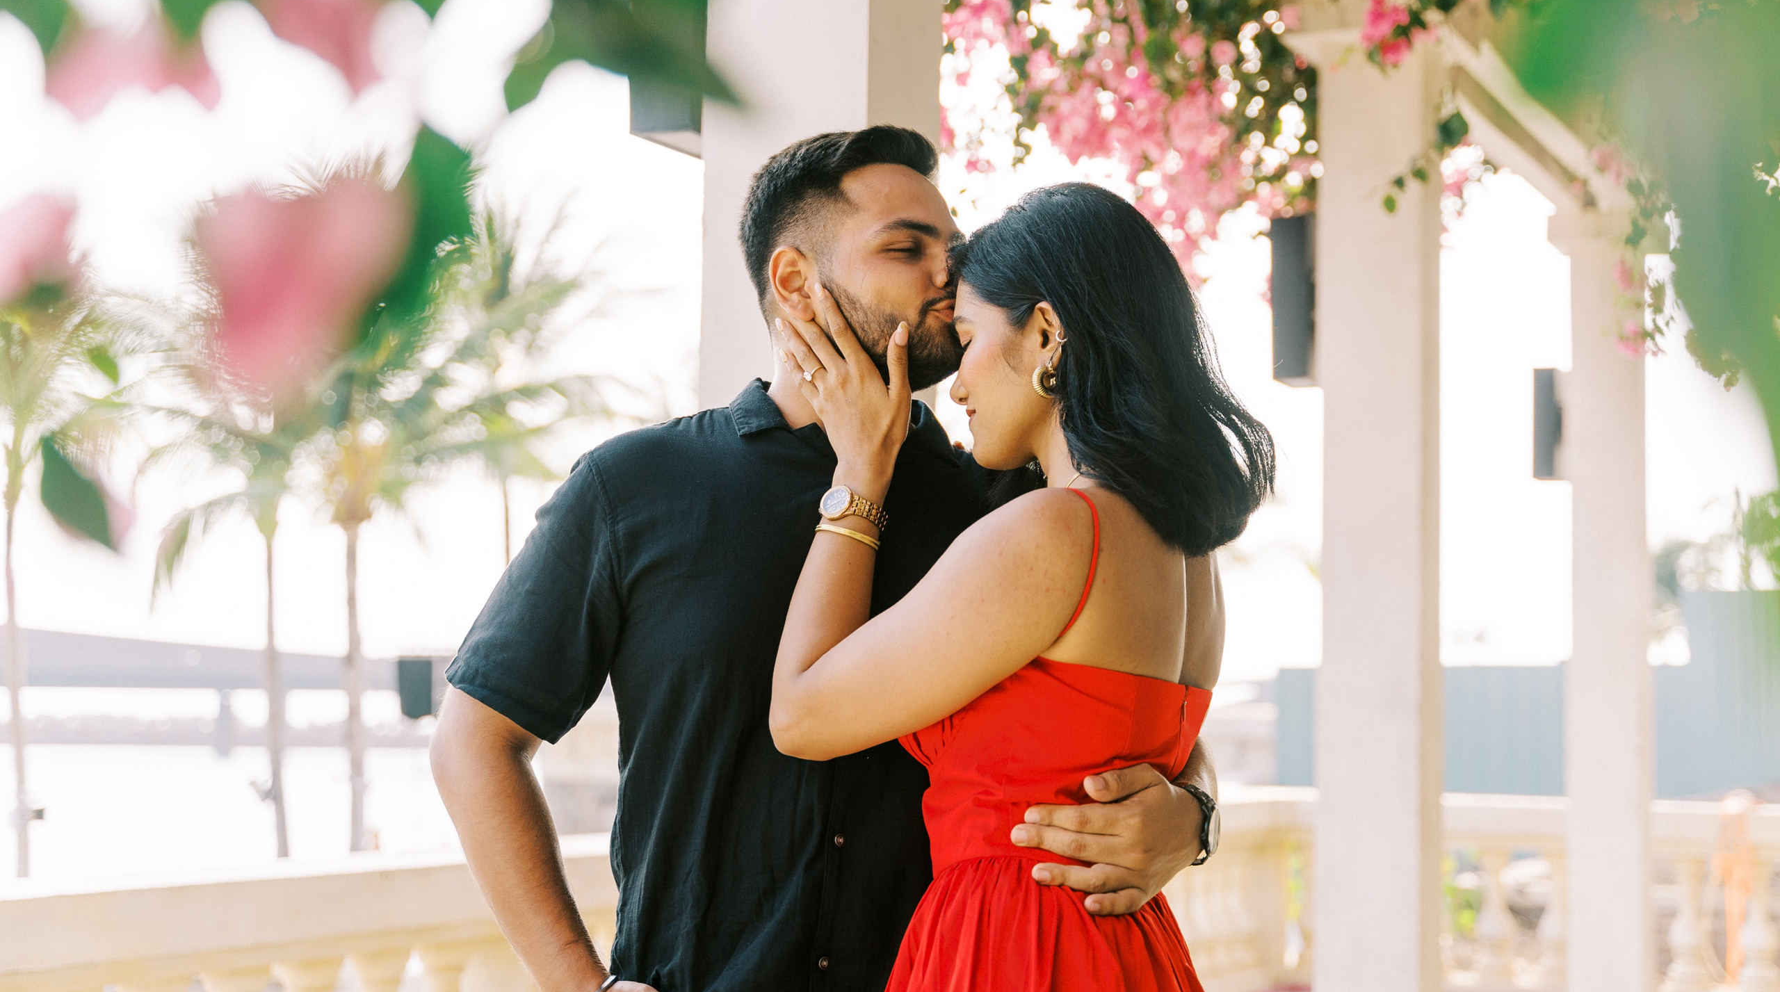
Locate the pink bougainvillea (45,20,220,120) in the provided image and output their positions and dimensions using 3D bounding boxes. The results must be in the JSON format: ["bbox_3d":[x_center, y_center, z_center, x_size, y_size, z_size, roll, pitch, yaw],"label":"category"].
[{"bbox_3d":[-0.190,-0.107,0.620,0.042,0.028,0.032,3,-6,-17],"label":"pink bougainvillea"}]

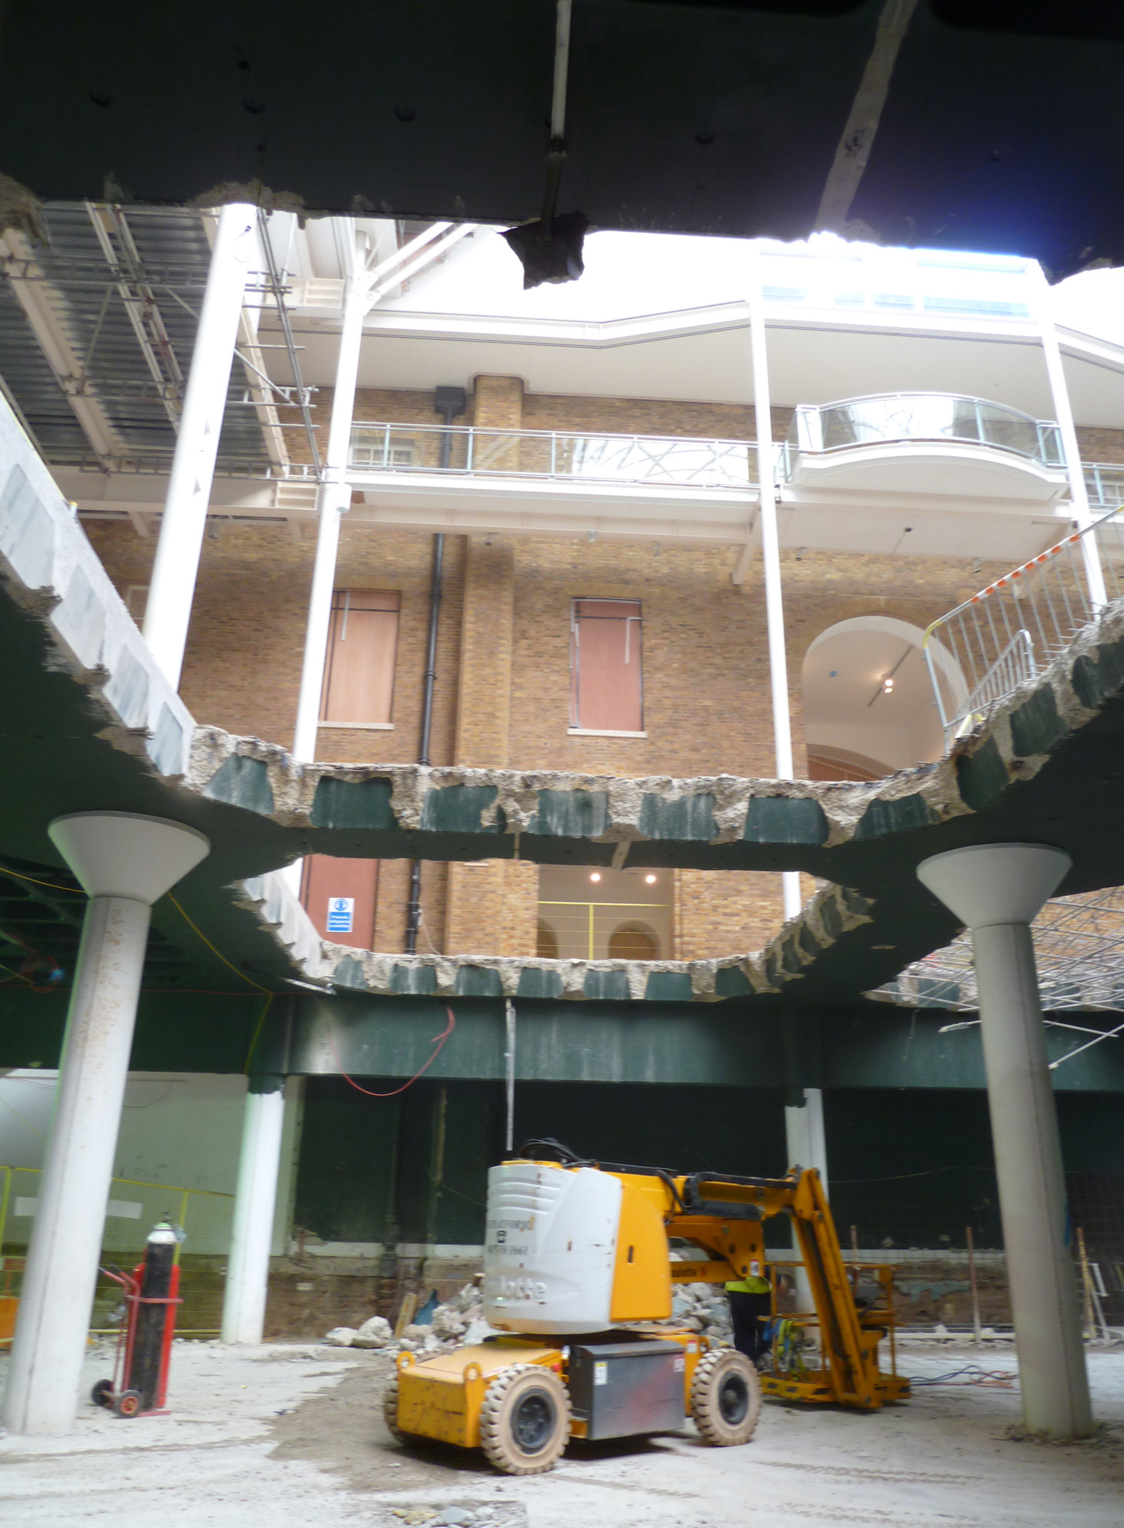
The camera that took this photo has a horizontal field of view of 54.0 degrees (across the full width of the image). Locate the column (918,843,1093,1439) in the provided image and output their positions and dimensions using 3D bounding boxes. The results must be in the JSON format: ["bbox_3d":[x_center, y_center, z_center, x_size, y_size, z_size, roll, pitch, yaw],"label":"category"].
[{"bbox_3d":[4.272,3.317,10.188,1.400,4.933,1.400,2,-22,-2],"label":"column"}]

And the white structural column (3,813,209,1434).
[{"bbox_3d":[-4.072,2.941,9.516,1.400,4.815,1.400,2,-22,-2],"label":"white structural column"}]

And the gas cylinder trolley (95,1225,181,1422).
[{"bbox_3d":[-3.762,4.787,9.622,0.600,1.480,0.640,18,-27,-36],"label":"gas cylinder trolley"}]

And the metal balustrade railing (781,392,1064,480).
[{"bbox_3d":[6.499,-5.705,19.467,4.850,1.100,1.200,2,-22,-2],"label":"metal balustrade railing"}]

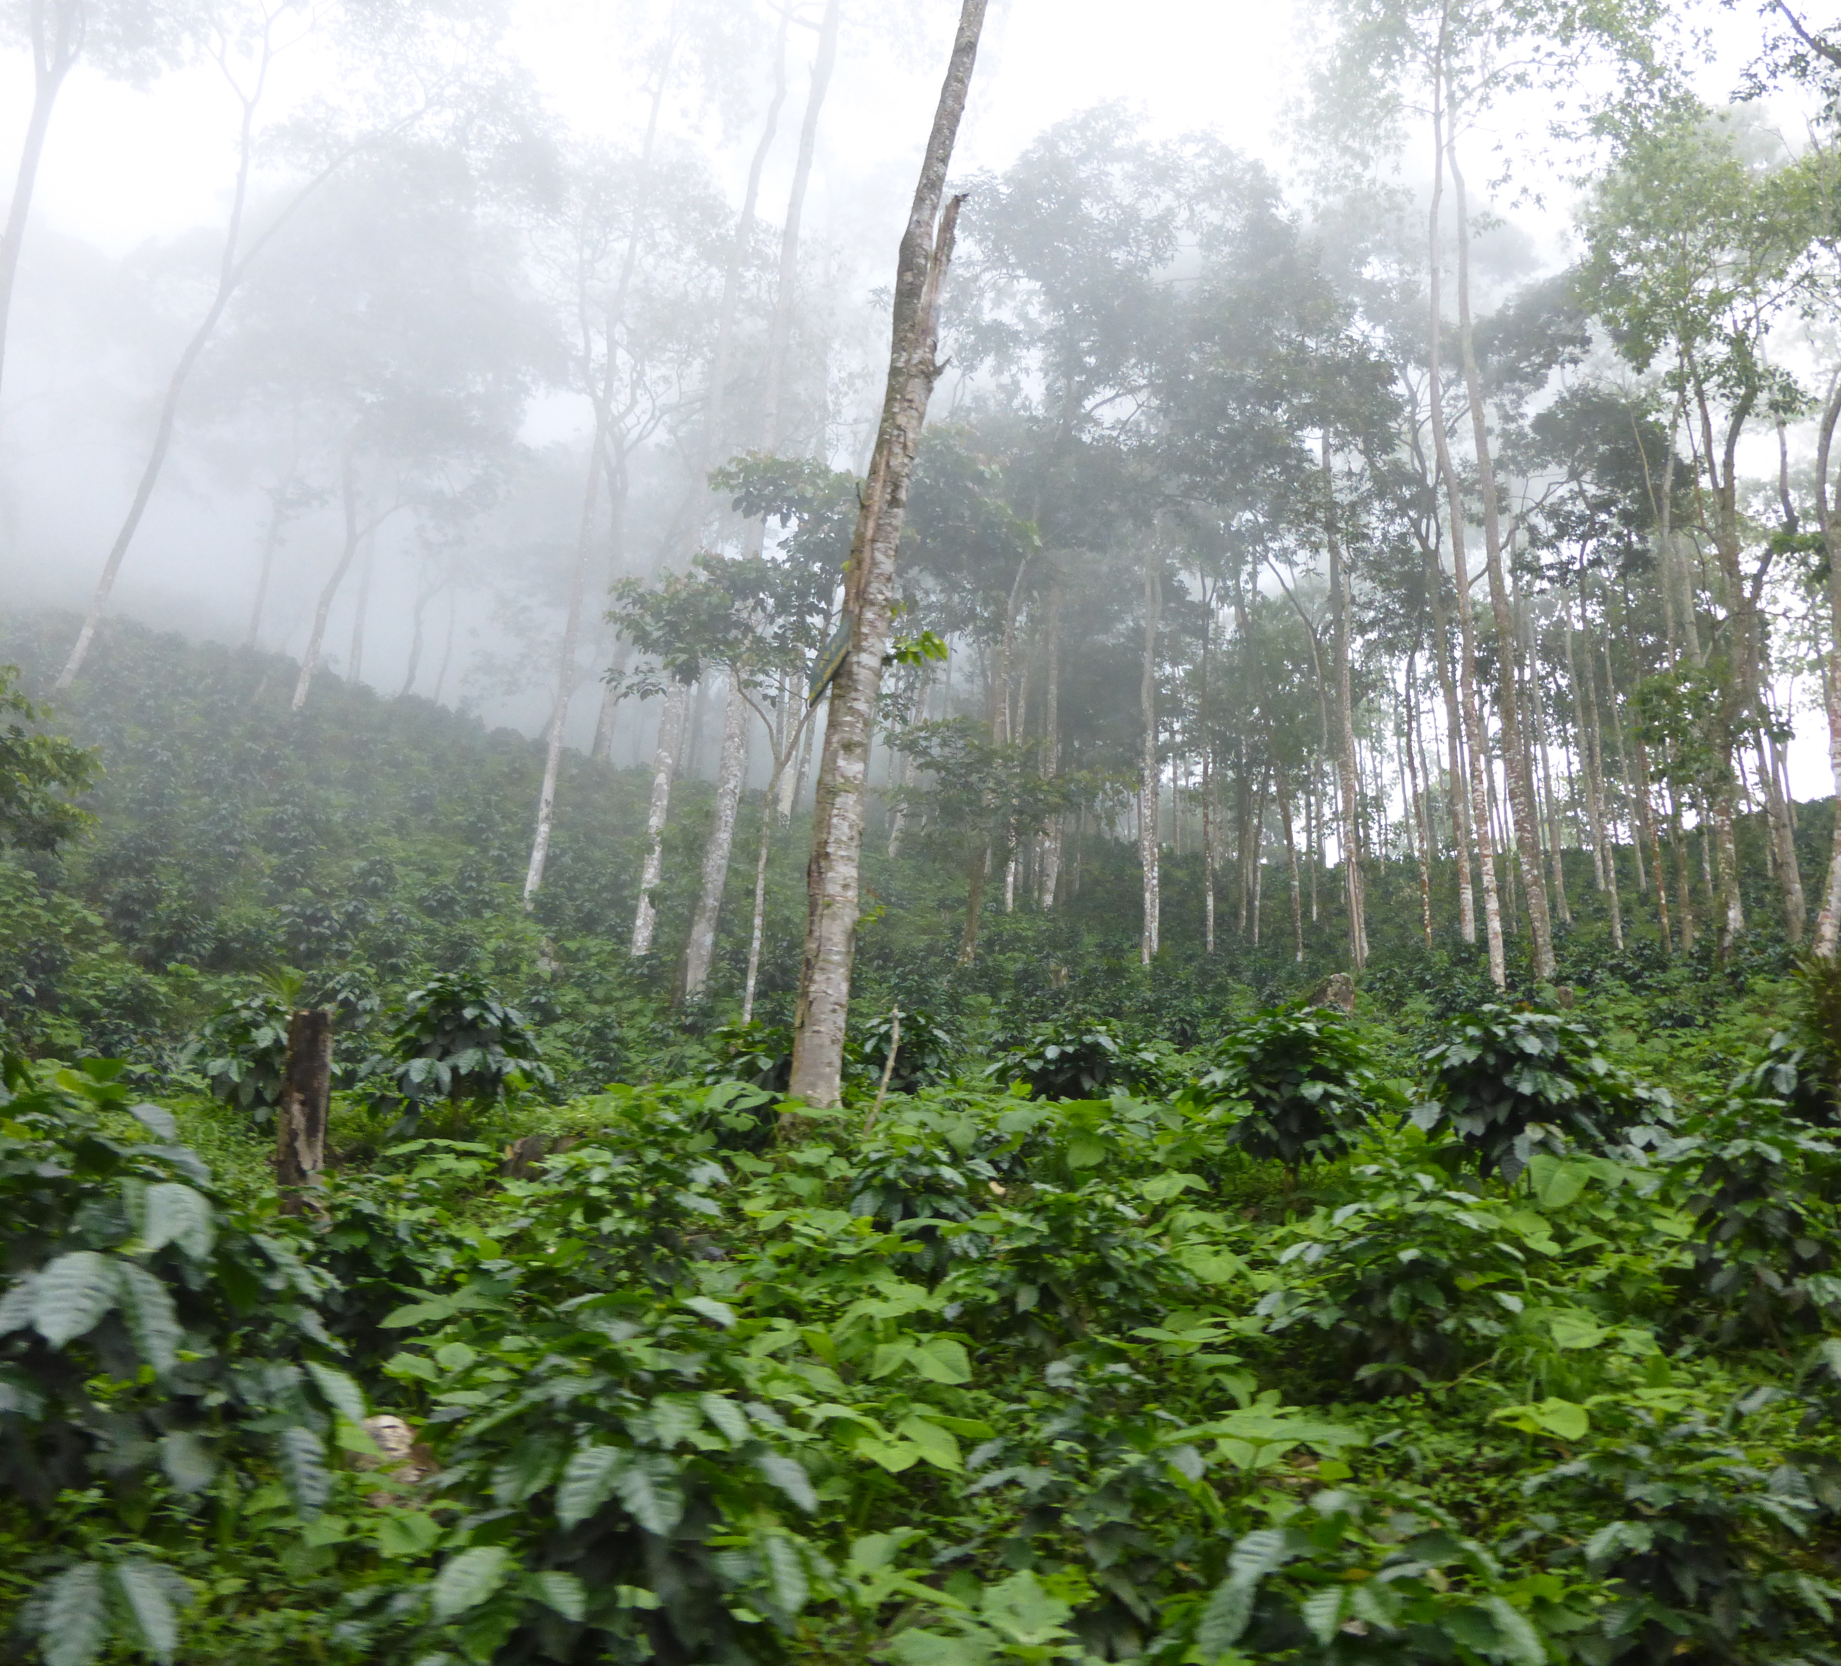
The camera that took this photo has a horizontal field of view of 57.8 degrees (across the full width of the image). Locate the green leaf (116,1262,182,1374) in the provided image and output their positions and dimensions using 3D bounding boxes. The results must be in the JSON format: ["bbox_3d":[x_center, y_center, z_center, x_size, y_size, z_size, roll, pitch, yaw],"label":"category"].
[{"bbox_3d":[-1.040,0.654,2.250,0.089,0.150,0.070,1,-10,0],"label":"green leaf"}]

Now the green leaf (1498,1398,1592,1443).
[{"bbox_3d":[1.270,1.195,3.400,0.150,0.040,0.130,-15,30,-19],"label":"green leaf"}]

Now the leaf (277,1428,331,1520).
[{"bbox_3d":[-0.887,0.920,2.400,0.080,0.135,0.060,1,-10,0],"label":"leaf"}]

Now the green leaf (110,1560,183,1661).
[{"bbox_3d":[-0.996,1.002,2.150,0.094,0.132,0.070,1,-10,0],"label":"green leaf"}]

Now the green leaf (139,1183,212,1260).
[{"bbox_3d":[-1.024,0.536,2.300,0.085,0.120,0.035,-10,-40,-45],"label":"green leaf"}]

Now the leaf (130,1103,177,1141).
[{"bbox_3d":[-1.194,0.449,2.600,0.076,0.057,0.080,1,-10,0],"label":"leaf"}]

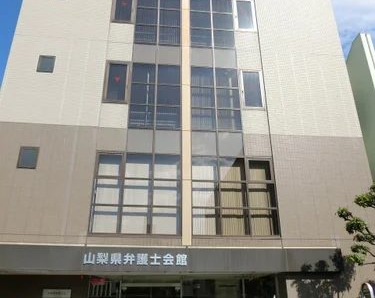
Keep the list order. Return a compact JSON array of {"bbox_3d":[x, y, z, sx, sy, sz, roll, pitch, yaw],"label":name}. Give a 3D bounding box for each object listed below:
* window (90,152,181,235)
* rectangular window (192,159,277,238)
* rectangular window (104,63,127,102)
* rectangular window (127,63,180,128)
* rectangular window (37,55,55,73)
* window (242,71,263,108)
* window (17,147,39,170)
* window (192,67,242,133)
[{"bbox_3d":[-1.598,1.403,11.585,2.828,2.742,0.140,2,-25,-5],"label":"window"},{"bbox_3d":[1.494,1.459,11.473,2.731,2.666,0.150,2,-24,-5],"label":"rectangular window"},{"bbox_3d":[-2.577,-2.451,13.229,0.920,1.795,0.140,2,-25,-5],"label":"rectangular window"},{"bbox_3d":[-1.141,-1.951,13.159,1.872,2.739,0.140,2,-25,-5],"label":"rectangular window"},{"bbox_3d":[-4.998,-3.018,12.781,0.555,0.707,0.130,2,-24,-5],"label":"rectangular window"},{"bbox_3d":[2.464,-2.248,13.687,0.883,1.775,0.140,2,-25,-5],"label":"window"},{"bbox_3d":[-4.985,0.267,11.320,0.577,0.740,0.130,2,-24,-5],"label":"window"},{"bbox_3d":[1.020,-1.873,13.359,1.854,2.739,0.140,2,-25,-5],"label":"window"}]

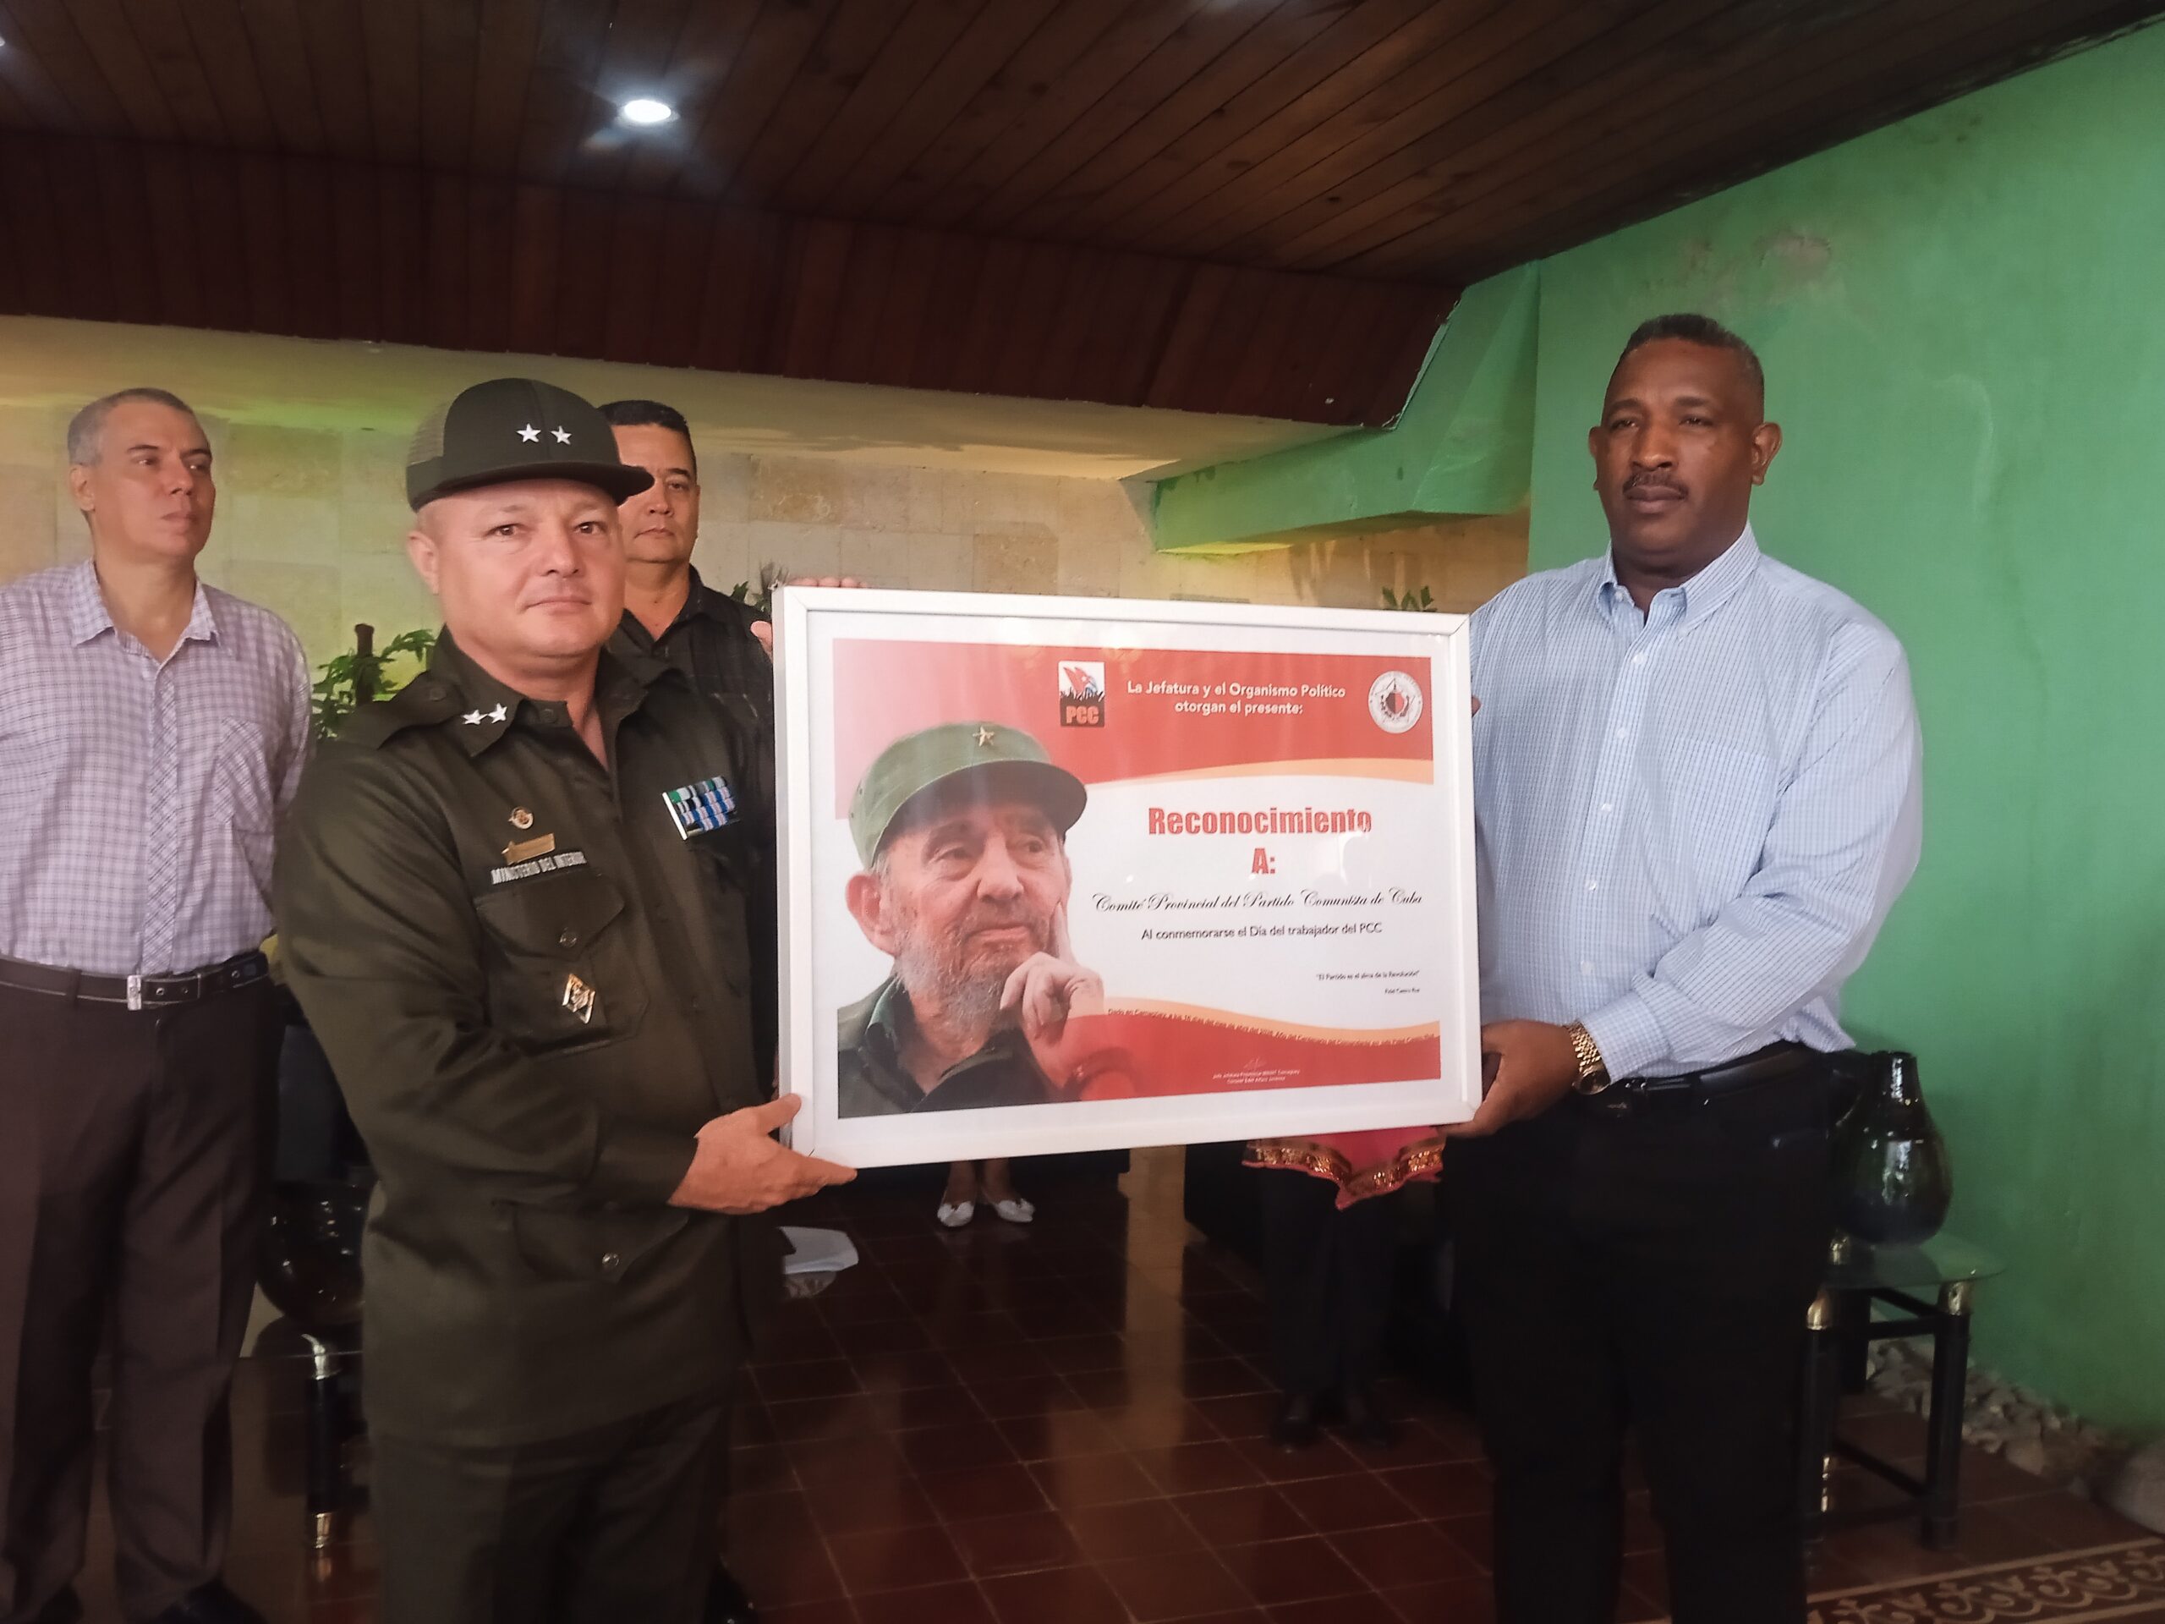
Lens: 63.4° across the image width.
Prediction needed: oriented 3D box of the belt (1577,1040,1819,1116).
[{"bbox_3d":[0.600,0.264,1.870,0.390,0.070,0.310,3,3,30],"label":"belt"}]

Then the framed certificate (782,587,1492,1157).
[{"bbox_3d":[0.062,0.056,1.620,0.676,0.496,0.042,0,-2,-20],"label":"framed certificate"}]

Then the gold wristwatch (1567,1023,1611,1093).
[{"bbox_3d":[0.496,0.243,1.720,0.038,0.068,0.060,-25,39,11],"label":"gold wristwatch"}]

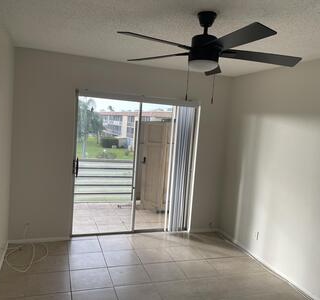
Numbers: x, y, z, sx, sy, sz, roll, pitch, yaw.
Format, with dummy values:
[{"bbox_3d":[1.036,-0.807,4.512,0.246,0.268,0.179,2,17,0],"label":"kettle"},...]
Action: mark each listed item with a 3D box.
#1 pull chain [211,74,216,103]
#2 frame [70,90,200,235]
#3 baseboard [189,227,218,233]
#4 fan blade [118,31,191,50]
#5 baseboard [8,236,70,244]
[{"bbox_3d":[0.395,-0.459,2.195,0.015,0.250,0.015,2,6,-19],"label":"pull chain"},{"bbox_3d":[-0.310,0.256,4.335,1.780,1.980,0.110,2,6,-19],"label":"frame"},{"bbox_3d":[0.714,1.276,4.752,0.490,0.055,0.017,2,6,-19],"label":"baseboard"},{"bbox_3d":[-0.002,-0.682,1.888,0.525,0.022,0.131,0,19,-38],"label":"fan blade"},{"bbox_3d":[-1.573,1.182,3.960,0.740,0.055,0.017,2,6,-19],"label":"baseboard"}]

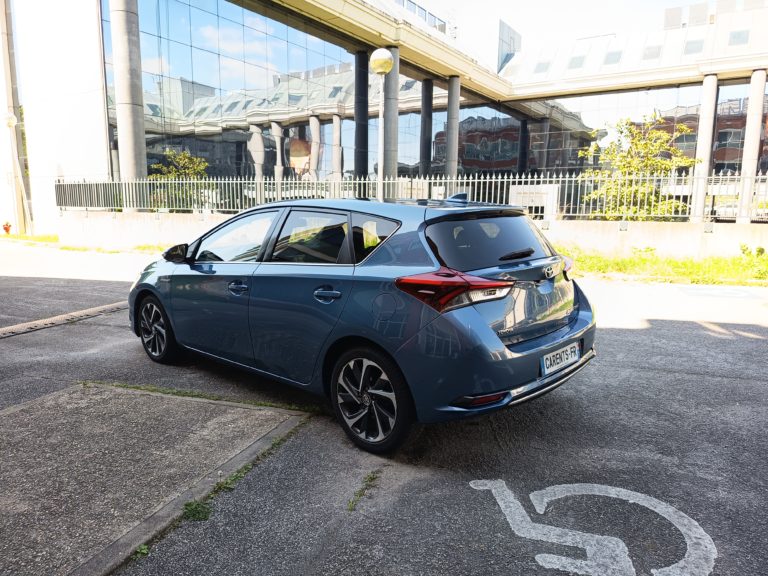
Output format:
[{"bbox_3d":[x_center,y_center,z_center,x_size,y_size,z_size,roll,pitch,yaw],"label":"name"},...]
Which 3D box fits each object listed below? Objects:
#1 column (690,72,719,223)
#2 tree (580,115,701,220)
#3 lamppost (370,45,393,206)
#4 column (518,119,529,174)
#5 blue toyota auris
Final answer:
[{"bbox_3d":[21.714,-8.718,36.224,0.790,11.000,0.790,1,7,0],"label":"column"},{"bbox_3d":[8.150,-3.249,17.300,3.700,4.620,3.500,1,7,0],"label":"tree"},{"bbox_3d":[-0.108,-3.255,13.657,0.550,5.501,0.550,1,7,0],"label":"lamppost"},{"bbox_3d":[11.619,-9.378,45.127,0.800,9.657,0.800,1,7,0],"label":"column"},{"bbox_3d":[-0.546,-0.009,4.458,4.330,1.480,1.790,8,10,42],"label":"blue toyota auris"}]

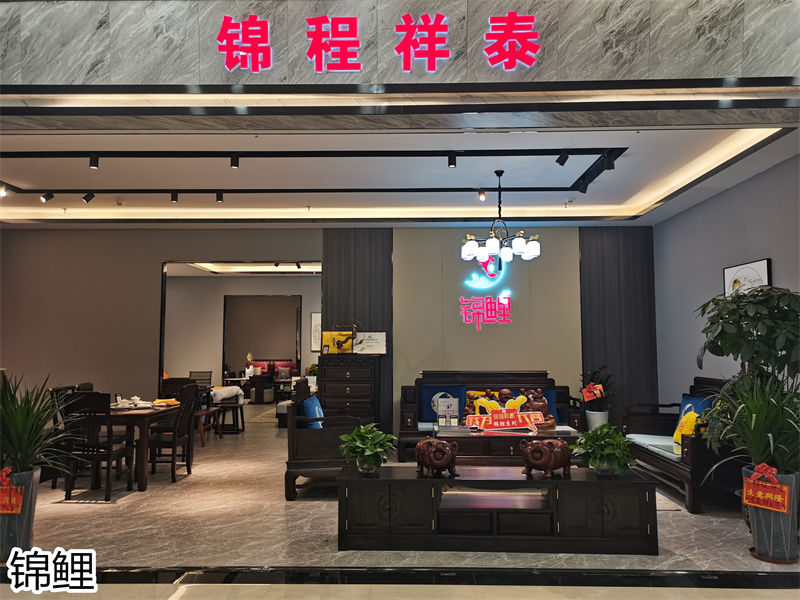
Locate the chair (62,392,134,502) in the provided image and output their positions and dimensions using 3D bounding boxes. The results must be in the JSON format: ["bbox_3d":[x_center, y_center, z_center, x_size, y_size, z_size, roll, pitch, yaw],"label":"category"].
[{"bbox_3d":[-2.934,1.408,5.911,0.460,1.005,0.510,0,-4,4],"label":"chair"}]

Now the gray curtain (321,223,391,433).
[{"bbox_3d":[-0.574,0.531,8.085,0.956,3.036,0.080,0,-4,1],"label":"gray curtain"}]

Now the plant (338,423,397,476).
[{"bbox_3d":[-0.249,1.130,4.580,0.440,0.370,0.420,0,-4,1],"label":"plant"}]

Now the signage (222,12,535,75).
[{"bbox_3d":[-0.143,-1.666,3.890,2.100,0.410,0.060,0,-4,1],"label":"signage"}]

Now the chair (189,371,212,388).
[{"bbox_3d":[-3.531,1.734,10.403,0.450,0.968,0.480,0,-4,-6],"label":"chair"}]

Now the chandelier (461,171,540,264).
[{"bbox_3d":[1.037,-0.830,6.259,0.830,1.050,0.820,0,-4,1],"label":"chandelier"}]

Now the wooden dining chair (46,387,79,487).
[{"bbox_3d":[-3.320,1.424,6.364,0.480,1.010,0.480,0,-4,-1],"label":"wooden dining chair"}]

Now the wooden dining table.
[{"bbox_3d":[-2.910,1.568,6.625,0.840,0.760,1.400,0,-4,0],"label":"wooden dining table"}]

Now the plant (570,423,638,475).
[{"bbox_3d":[1.539,1.131,4.545,0.480,0.400,0.450,0,-4,0],"label":"plant"}]

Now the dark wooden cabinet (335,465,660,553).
[{"bbox_3d":[0.698,1.567,4.531,2.270,0.505,0.480,0,-4,1],"label":"dark wooden cabinet"}]

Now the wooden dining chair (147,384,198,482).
[{"bbox_3d":[-2.576,1.460,6.641,0.510,1.000,0.450,0,-4,4],"label":"wooden dining chair"}]

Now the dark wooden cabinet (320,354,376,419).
[{"bbox_3d":[-0.677,1.407,7.991,0.740,1.300,0.460,0,-4,1],"label":"dark wooden cabinet"}]

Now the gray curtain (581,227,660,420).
[{"bbox_3d":[2.928,0.520,8.012,1.006,3.049,0.080,0,-4,1],"label":"gray curtain"}]

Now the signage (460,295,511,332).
[{"bbox_3d":[1.154,0.180,8.089,0.673,0.500,0.050,0,-4,1],"label":"signage"}]

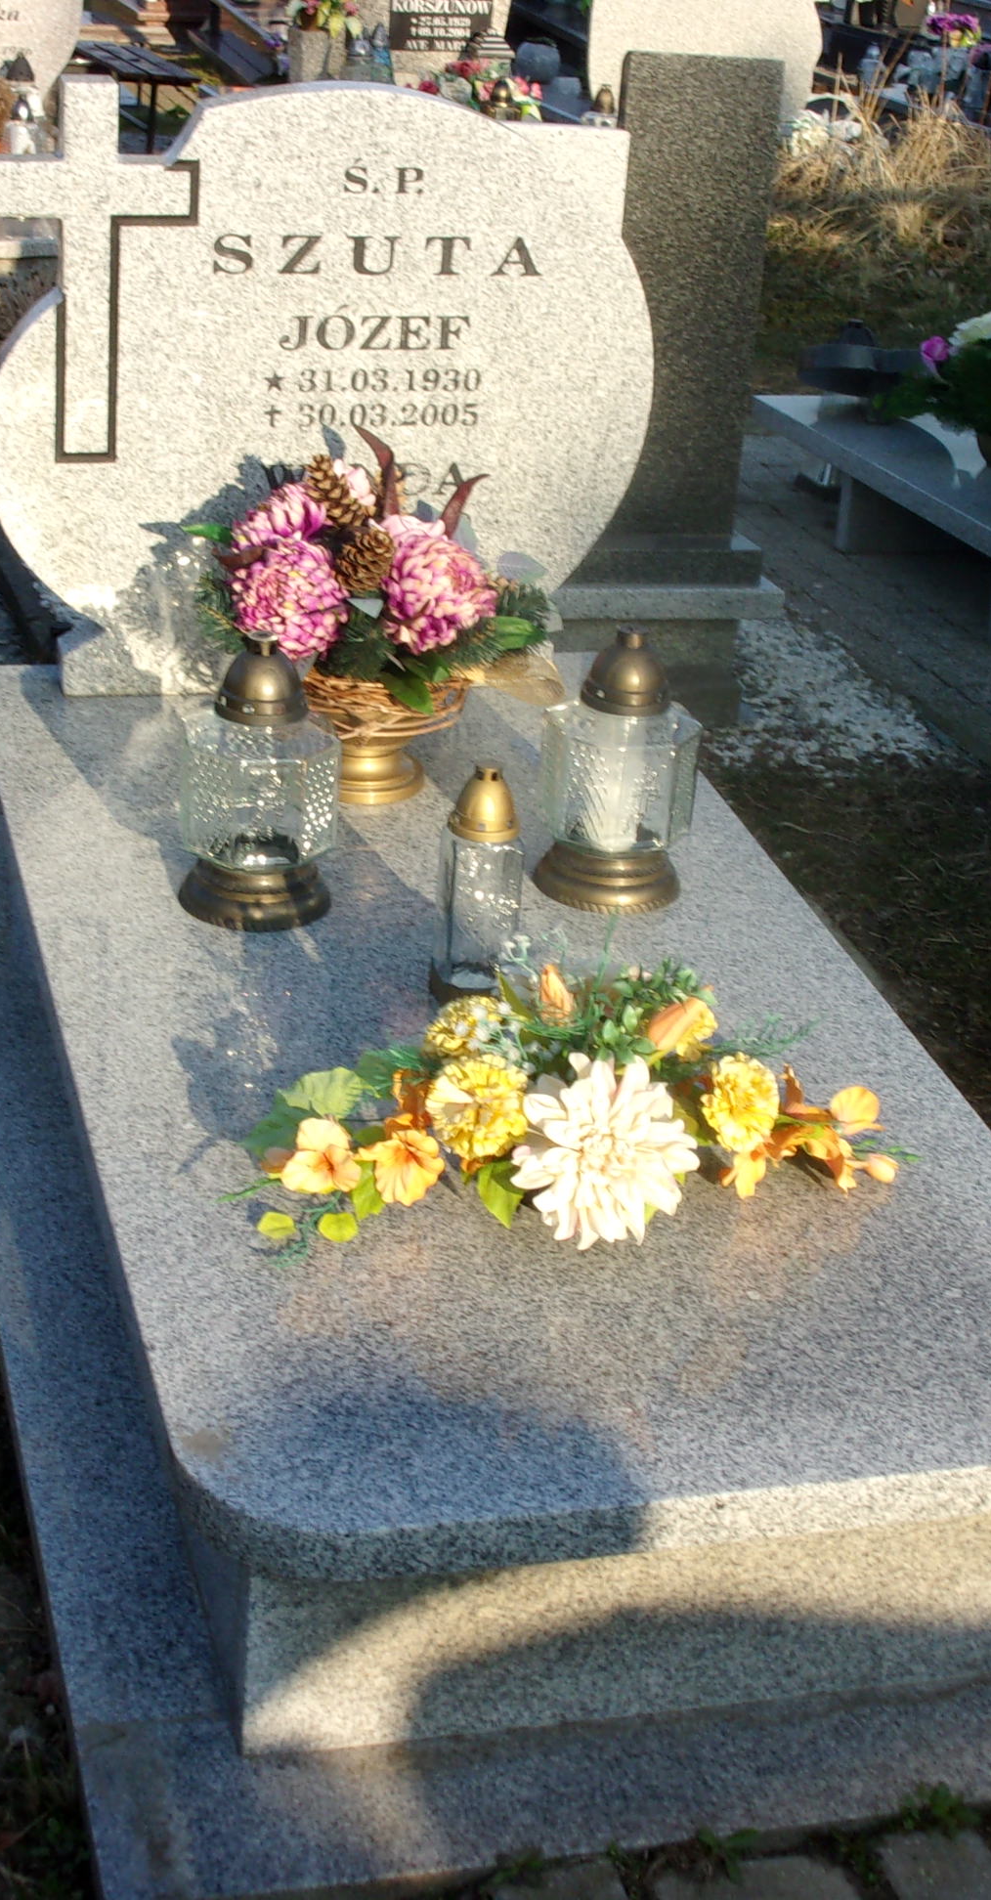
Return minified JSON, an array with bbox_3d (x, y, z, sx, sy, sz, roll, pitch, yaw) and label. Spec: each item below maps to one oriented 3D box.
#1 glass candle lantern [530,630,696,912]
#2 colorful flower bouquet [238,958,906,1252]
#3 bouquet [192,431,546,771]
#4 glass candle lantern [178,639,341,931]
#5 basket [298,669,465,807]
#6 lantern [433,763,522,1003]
[{"bbox_3d":[0.122,-0.195,3.238,0.168,0.278,0.168,-3,25,-14],"label":"glass candle lantern"},{"bbox_3d":[0.055,0.113,2.671,0.544,0.147,0.320,-3,25,-13],"label":"colorful flower bouquet"},{"bbox_3d":[-0.142,-0.363,3.397,0.364,0.389,0.293,-3,25,-14],"label":"bouquet"},{"bbox_3d":[-0.234,-0.173,3.114,0.160,0.271,0.160,-3,25,-13],"label":"glass candle lantern"},{"bbox_3d":[-0.127,-0.240,3.446,0.202,0.132,0.202,-3,25,-13],"label":"basket"},{"bbox_3d":[-0.016,-0.068,2.998,0.087,0.234,0.087,-3,25,-14],"label":"lantern"}]

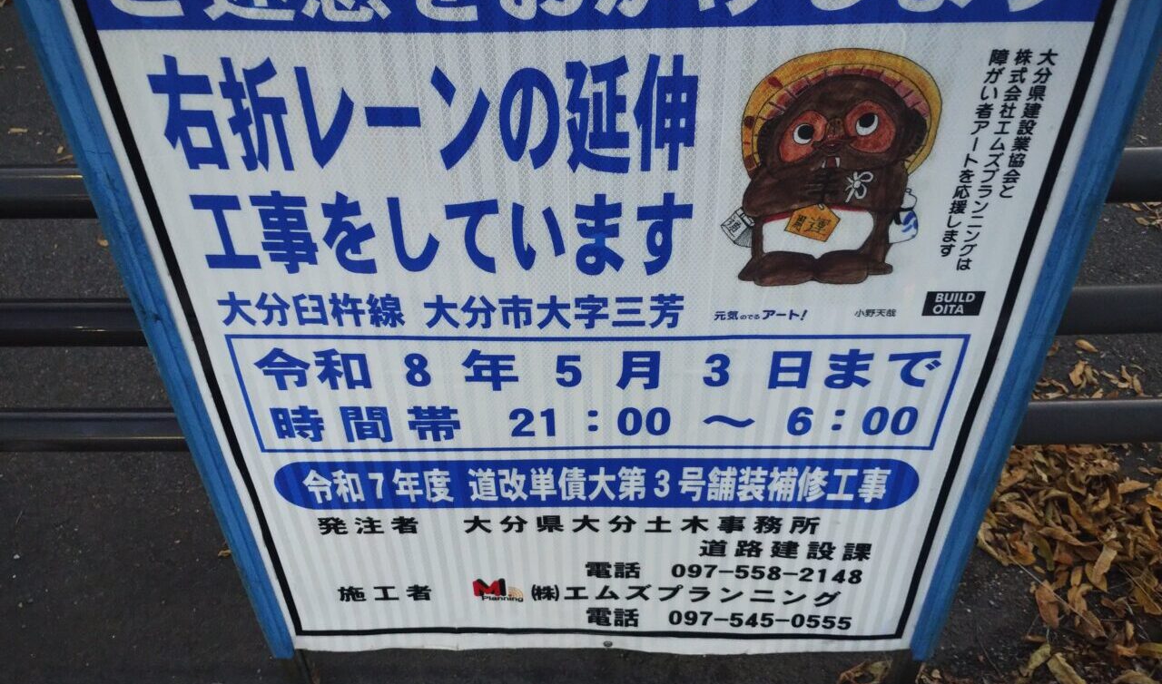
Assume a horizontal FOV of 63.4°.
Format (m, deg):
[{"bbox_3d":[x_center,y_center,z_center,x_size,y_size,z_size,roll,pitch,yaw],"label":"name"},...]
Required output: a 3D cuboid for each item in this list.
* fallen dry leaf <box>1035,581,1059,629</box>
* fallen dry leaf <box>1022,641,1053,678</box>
[{"bbox_3d":[0.882,0.494,1.772,0.035,0.018,0.101,6,39,9],"label":"fallen dry leaf"},{"bbox_3d":[0.809,0.565,1.670,0.084,0.018,0.024,-28,46,-29],"label":"fallen dry leaf"}]

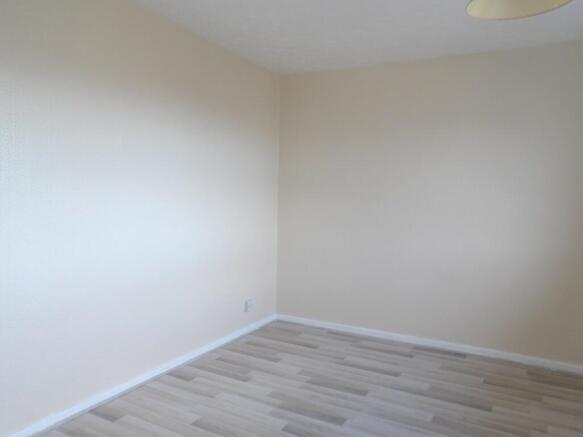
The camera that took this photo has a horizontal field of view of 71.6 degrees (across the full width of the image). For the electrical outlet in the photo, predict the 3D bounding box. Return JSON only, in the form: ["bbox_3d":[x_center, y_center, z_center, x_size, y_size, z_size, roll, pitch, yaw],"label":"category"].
[{"bbox_3d":[-0.360,0.754,3.508,0.030,0.105,0.105,3,4,28],"label":"electrical outlet"}]

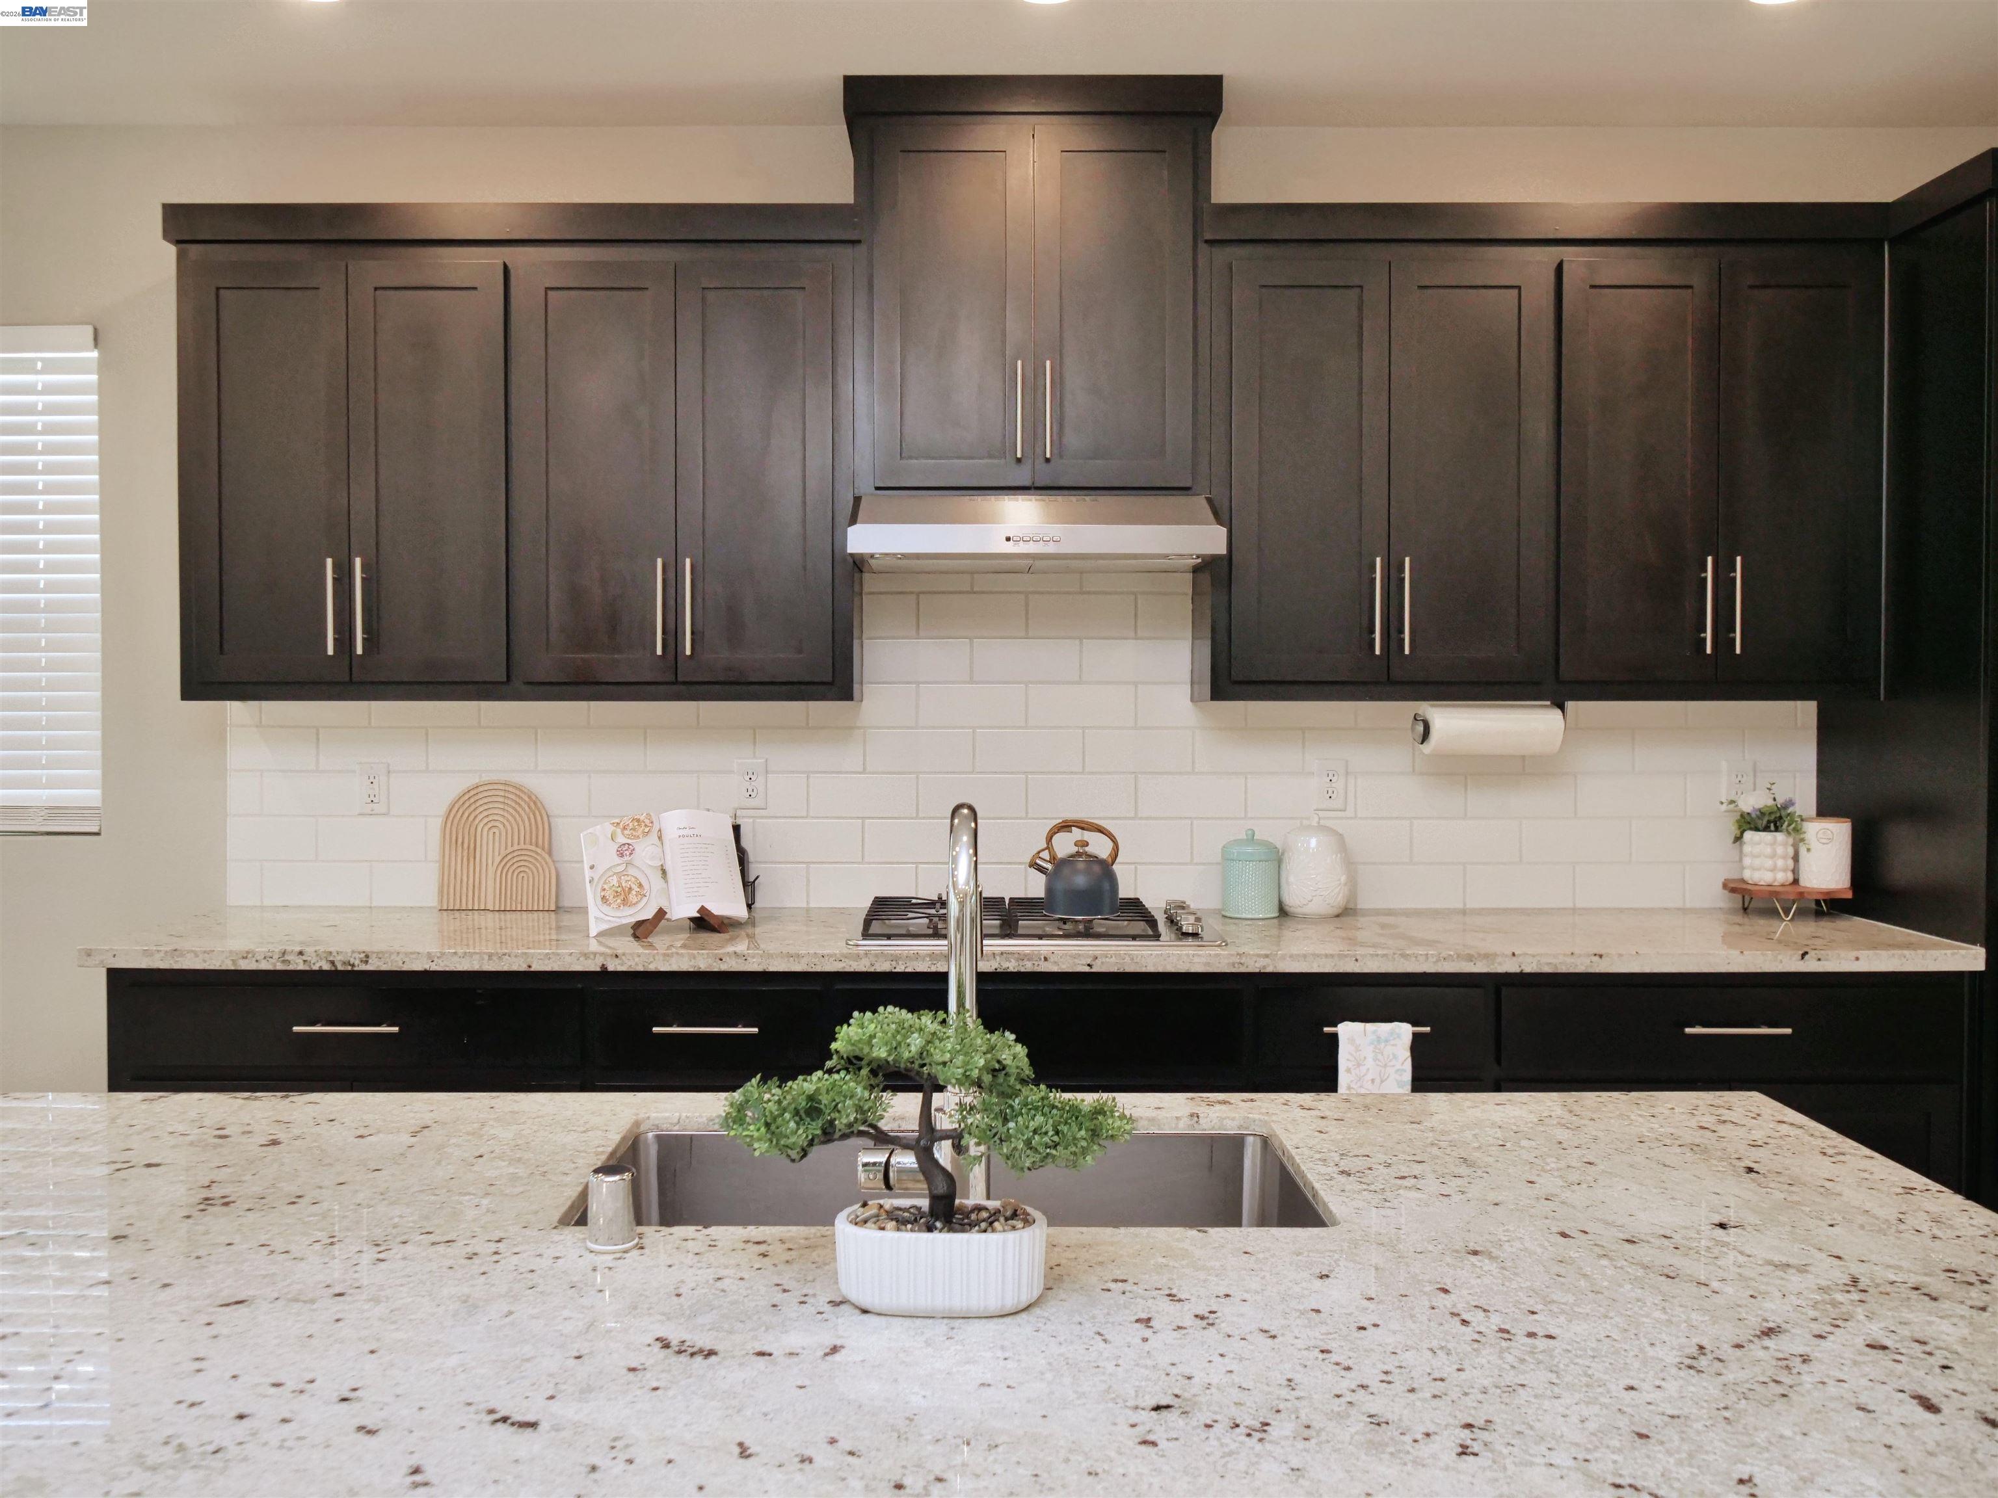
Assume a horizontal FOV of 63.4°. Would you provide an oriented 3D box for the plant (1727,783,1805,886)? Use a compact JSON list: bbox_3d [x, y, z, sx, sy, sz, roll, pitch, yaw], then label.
[{"bbox_3d":[1.727,0.190,3.646,0.187,0.223,0.150,0,2,-1],"label":"plant"}]

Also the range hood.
[{"bbox_3d":[0.077,-0.466,3.474,0.756,0.142,0.490,0,2,0],"label":"range hood"}]

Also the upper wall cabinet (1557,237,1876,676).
[{"bbox_3d":[1.539,-0.587,3.587,0.696,0.949,0.330,0,2,-1],"label":"upper wall cabinet"}]

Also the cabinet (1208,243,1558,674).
[{"bbox_3d":[0.812,-0.586,3.558,0.715,0.937,0.325,0,2,0],"label":"cabinet"}]

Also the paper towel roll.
[{"bbox_3d":[1.064,-0.048,3.512,0.336,0.122,0.116,0,2,-1],"label":"paper towel roll"}]

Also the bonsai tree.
[{"bbox_3d":[-0.058,0.298,1.308,0.333,0.181,0.160,0,2,-1],"label":"bonsai tree"}]

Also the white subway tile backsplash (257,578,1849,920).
[{"bbox_3d":[0.066,-0.016,3.753,3.685,0.774,0.012,0,2,-1],"label":"white subway tile backsplash"}]

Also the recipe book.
[{"bbox_3d":[-0.692,0.250,3.338,0.330,0.235,0.080,-1,-16,-20],"label":"recipe book"}]

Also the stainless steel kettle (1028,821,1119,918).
[{"bbox_3d":[0.163,0.250,3.430,0.194,0.198,0.160,0,2,-1],"label":"stainless steel kettle"}]

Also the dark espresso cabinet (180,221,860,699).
[{"bbox_3d":[-1.013,-0.594,3.558,1.420,0.979,0.325,0,2,0],"label":"dark espresso cabinet"}]

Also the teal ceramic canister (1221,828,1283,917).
[{"bbox_3d":[0.568,0.277,3.646,0.132,0.194,0.132,0,2,-1],"label":"teal ceramic canister"}]

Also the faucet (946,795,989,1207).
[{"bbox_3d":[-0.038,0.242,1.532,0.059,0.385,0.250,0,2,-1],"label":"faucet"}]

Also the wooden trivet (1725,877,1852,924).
[{"bbox_3d":[1.762,0.338,3.611,0.270,0.073,0.240,0,2,0],"label":"wooden trivet"}]

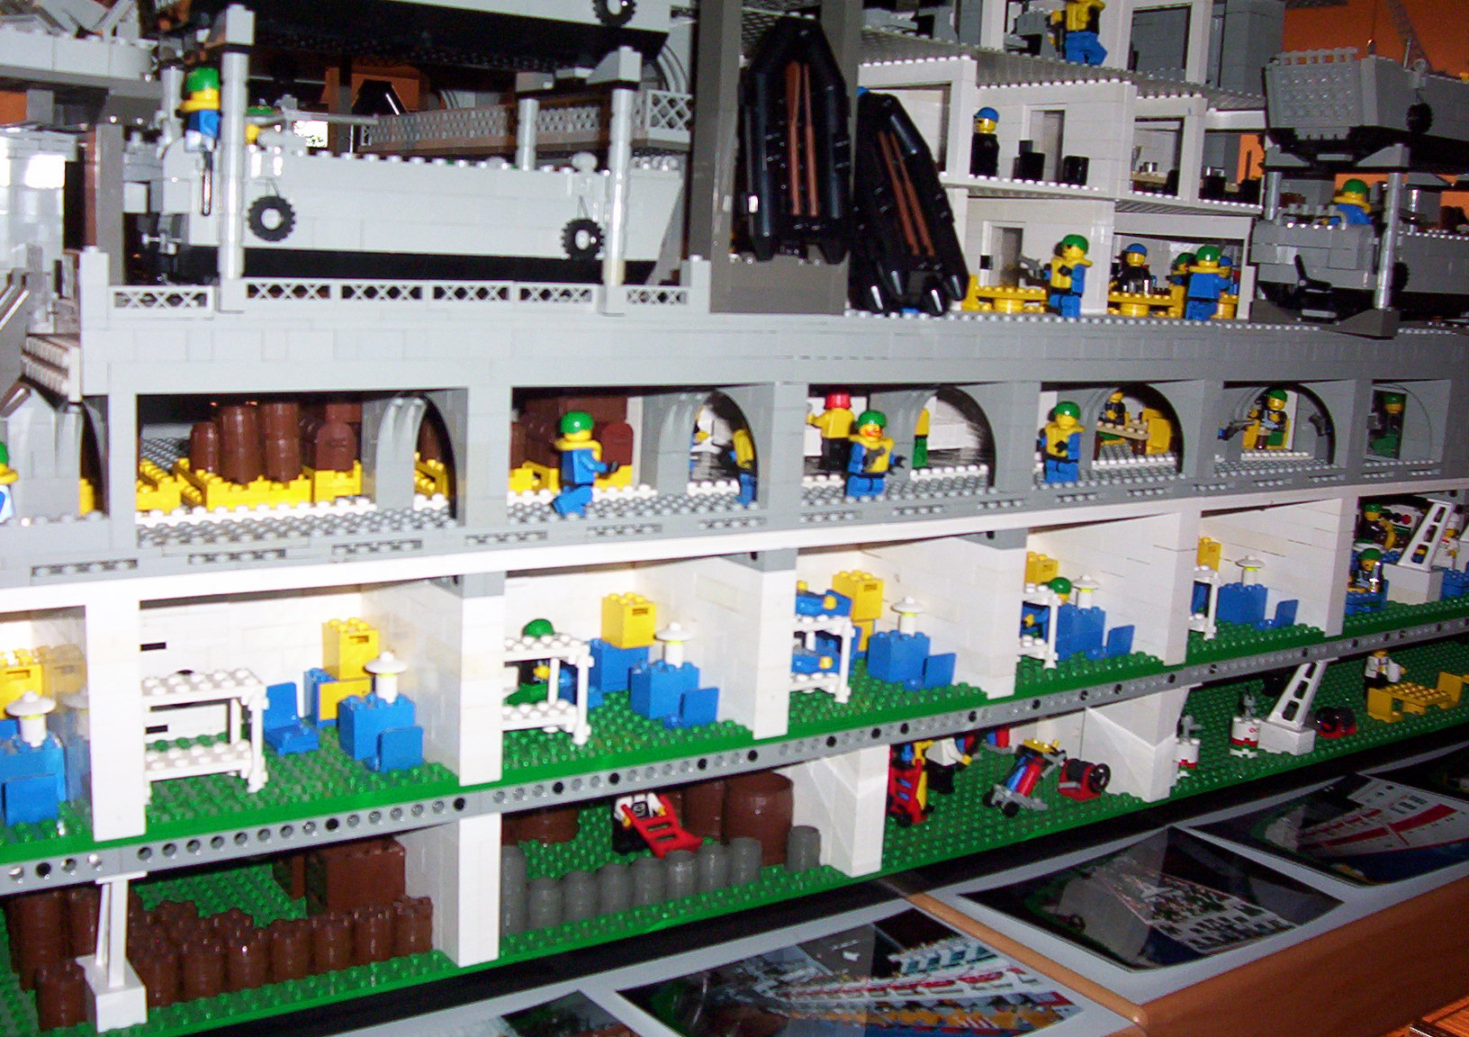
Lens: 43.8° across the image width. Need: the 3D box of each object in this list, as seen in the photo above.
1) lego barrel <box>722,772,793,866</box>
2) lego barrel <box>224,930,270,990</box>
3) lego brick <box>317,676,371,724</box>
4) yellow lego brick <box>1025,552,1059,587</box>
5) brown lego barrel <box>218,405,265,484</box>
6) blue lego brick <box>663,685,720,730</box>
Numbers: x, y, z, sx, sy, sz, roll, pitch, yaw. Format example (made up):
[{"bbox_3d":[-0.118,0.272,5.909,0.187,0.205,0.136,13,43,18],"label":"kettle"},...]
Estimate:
[{"bbox_3d":[0.011,0.131,0.794,0.030,0.034,0.030,2,9,0],"label":"lego barrel"},{"bbox_3d":[-0.163,0.148,0.612,0.016,0.018,0.016,-4,12,-38],"label":"lego barrel"},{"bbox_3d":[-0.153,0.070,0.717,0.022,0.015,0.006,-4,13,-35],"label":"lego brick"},{"bbox_3d":[0.157,0.029,0.949,0.016,0.021,0.016,-4,13,-35],"label":"yellow lego brick"},{"bbox_3d":[-0.182,-0.028,0.673,0.015,0.030,0.015,-4,11,-39],"label":"brown lego barrel"},{"bbox_3d":[-0.017,0.073,0.717,0.016,0.015,0.016,-4,11,-39],"label":"blue lego brick"}]

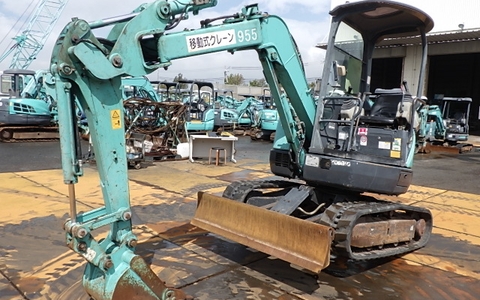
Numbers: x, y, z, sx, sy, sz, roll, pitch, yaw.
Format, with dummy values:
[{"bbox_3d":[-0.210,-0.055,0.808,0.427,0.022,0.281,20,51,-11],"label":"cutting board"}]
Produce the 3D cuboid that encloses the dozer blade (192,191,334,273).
[{"bbox_3d":[0.122,0.670,3.472,1.545,0.347,0.160,8,0,45],"label":"dozer blade"}]

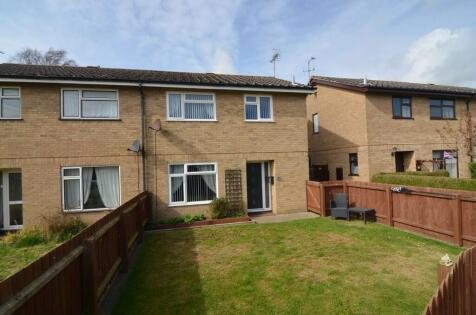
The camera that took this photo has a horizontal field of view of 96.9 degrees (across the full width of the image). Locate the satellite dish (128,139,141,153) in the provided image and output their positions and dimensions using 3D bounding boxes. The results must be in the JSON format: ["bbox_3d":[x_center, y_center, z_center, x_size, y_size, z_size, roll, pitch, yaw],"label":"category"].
[{"bbox_3d":[-3.515,-0.392,7.191,0.450,0.460,0.360,-2,0,43],"label":"satellite dish"}]

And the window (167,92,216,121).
[{"bbox_3d":[-1.718,-1.881,7.923,1.764,1.038,0.100,-2,0,-12],"label":"window"}]

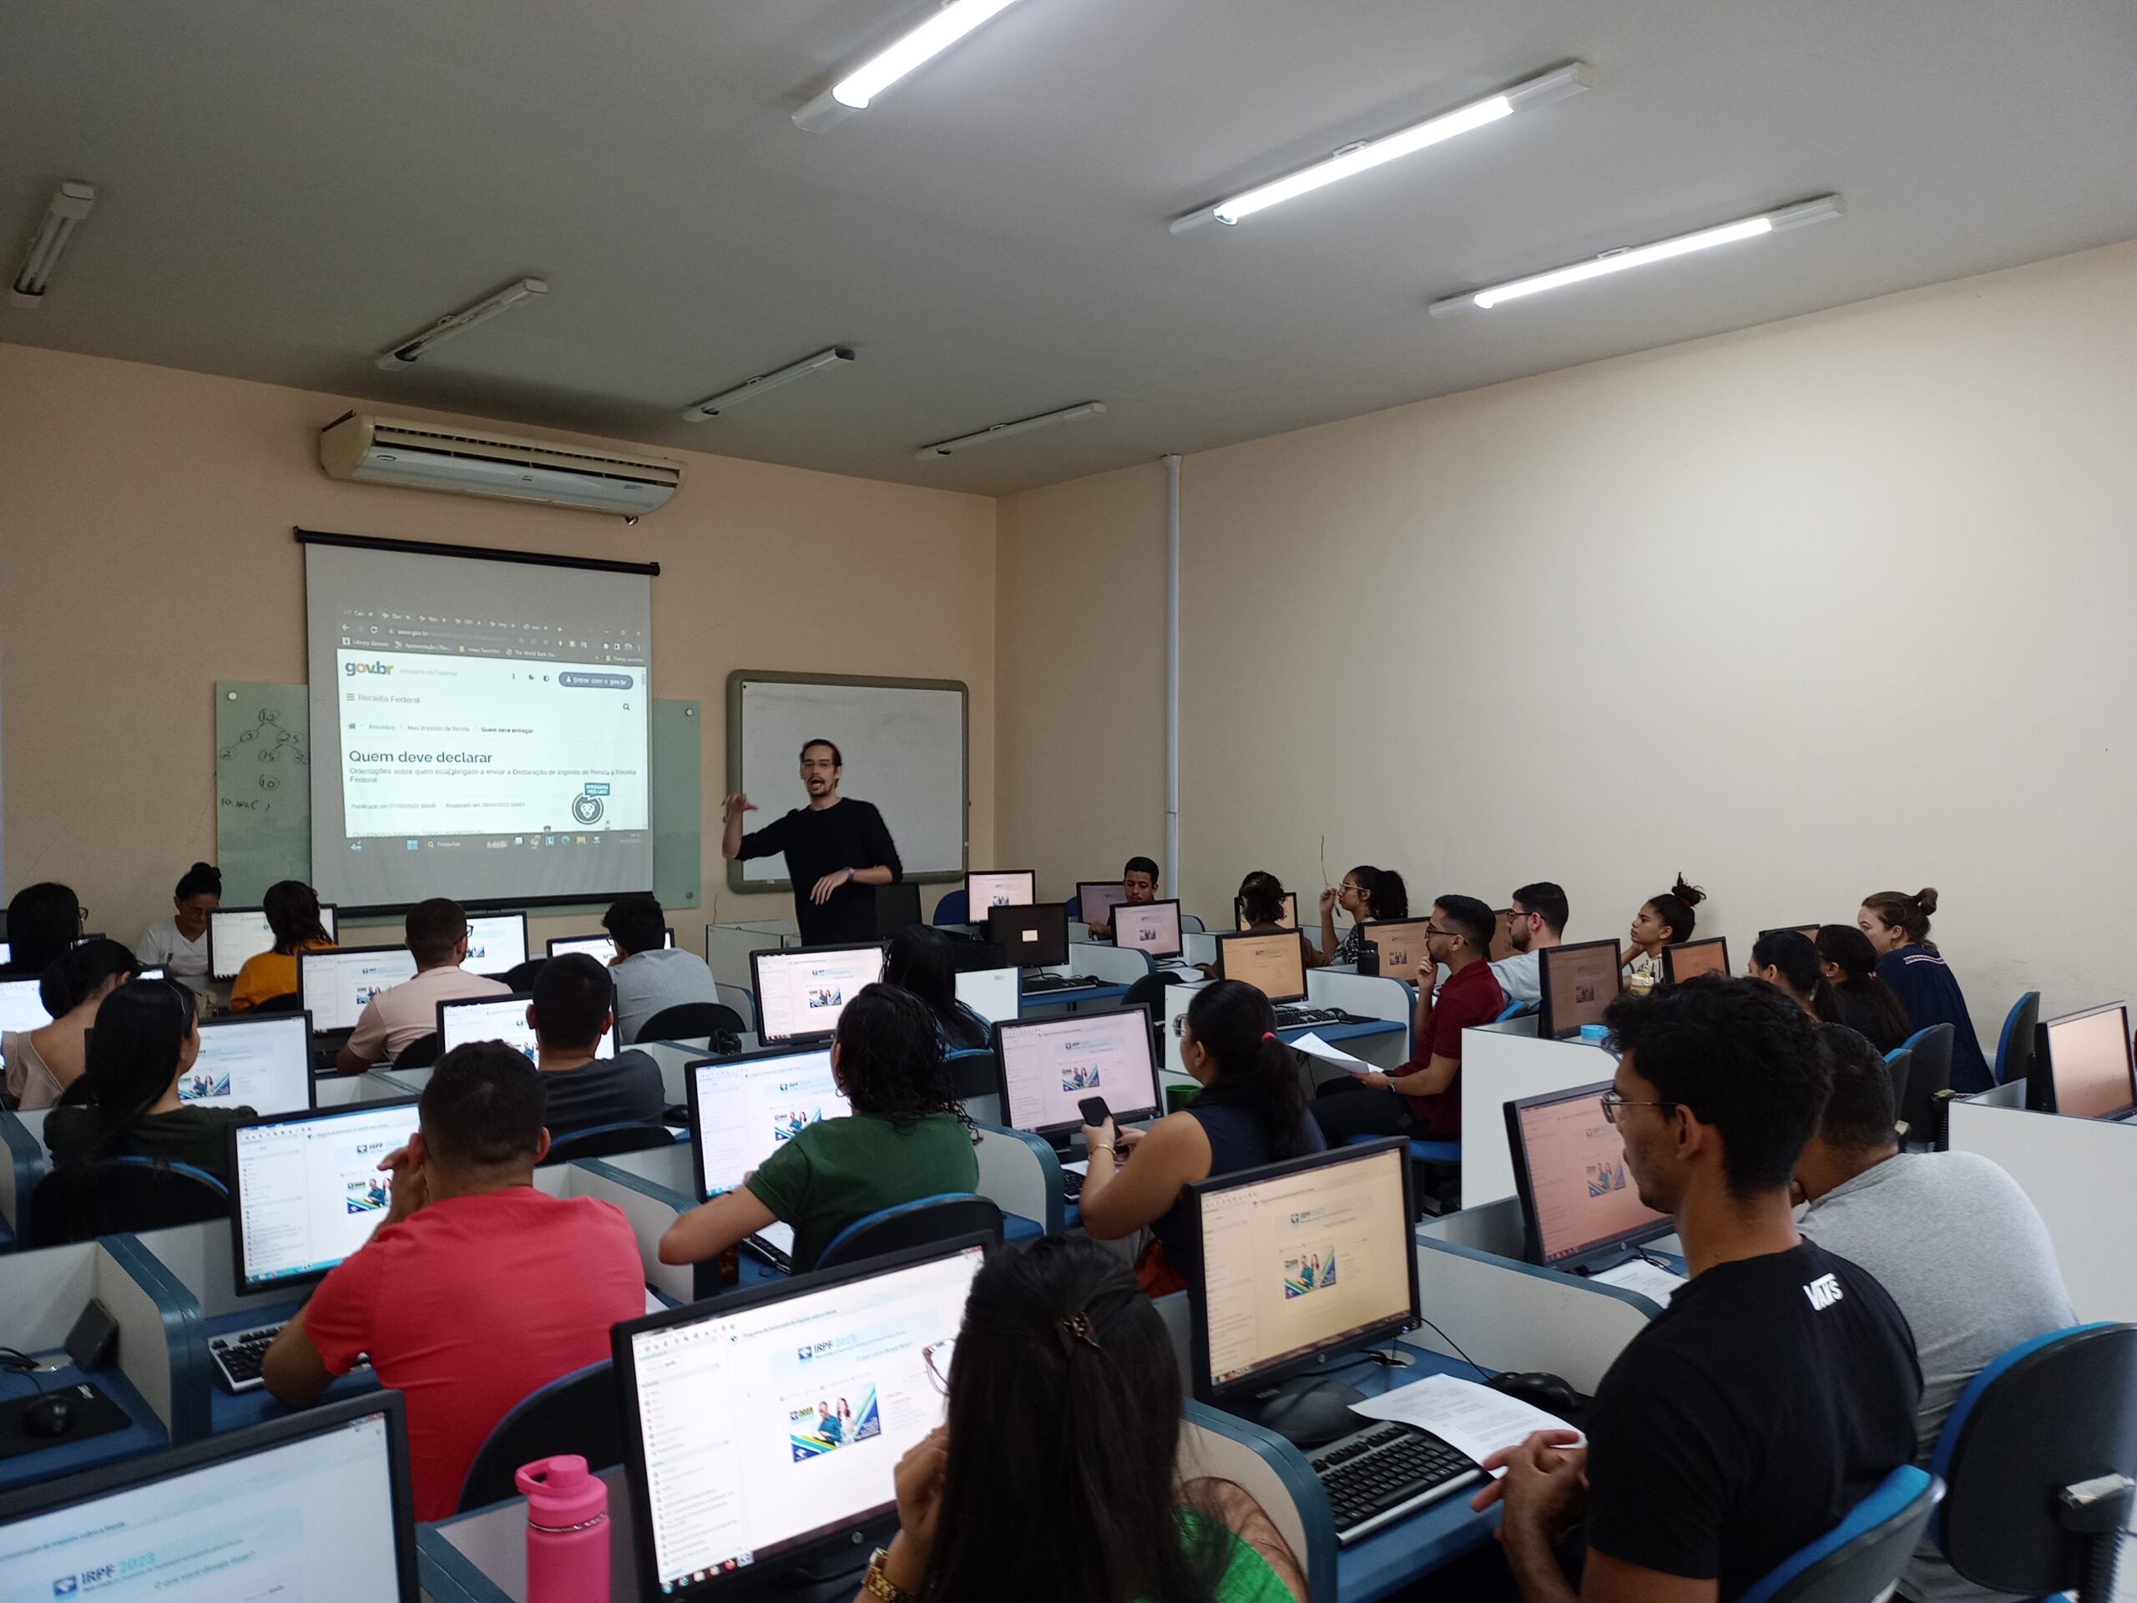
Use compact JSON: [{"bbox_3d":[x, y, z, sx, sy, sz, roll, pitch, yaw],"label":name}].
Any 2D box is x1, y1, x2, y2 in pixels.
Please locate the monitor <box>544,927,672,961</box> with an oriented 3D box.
[{"bbox_3d":[-1.597,0.645,6.100,0.475,0.360,0.200,0,0,-43],"label":"monitor"}]

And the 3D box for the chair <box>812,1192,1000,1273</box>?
[{"bbox_3d":[-0.380,1.094,3.030,0.500,0.930,0.570,0,1,-39],"label":"chair"}]

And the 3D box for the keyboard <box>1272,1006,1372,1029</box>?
[{"bbox_3d":[0.704,0.751,5.814,0.450,0.030,0.160,-1,1,-44],"label":"keyboard"}]

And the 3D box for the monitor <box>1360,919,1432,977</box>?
[{"bbox_3d":[1.375,0.670,7.200,0.475,0.360,0.200,0,0,-43],"label":"monitor"}]

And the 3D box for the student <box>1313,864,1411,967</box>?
[{"bbox_3d":[1.351,0.906,8.066,0.750,1.230,0.520,0,0,32],"label":"student"}]

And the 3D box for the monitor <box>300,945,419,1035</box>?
[{"bbox_3d":[-2.154,0.613,5.364,0.450,0.325,0.165,0,1,-43],"label":"monitor"}]

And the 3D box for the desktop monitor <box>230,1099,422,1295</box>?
[{"bbox_3d":[-1.081,0.646,2.715,0.443,0.345,0.180,-1,1,-44],"label":"desktop monitor"}]

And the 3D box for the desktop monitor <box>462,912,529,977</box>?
[{"bbox_3d":[-2.313,0.600,6.683,0.450,0.325,0.165,0,1,-42],"label":"desktop monitor"}]

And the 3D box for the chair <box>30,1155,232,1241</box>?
[{"bbox_3d":[-1.653,1.051,3.007,0.500,0.950,0.550,-1,1,-44],"label":"chair"}]

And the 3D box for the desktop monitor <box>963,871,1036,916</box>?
[{"bbox_3d":[-0.346,0.524,8.705,0.443,0.345,0.180,-1,1,-44],"label":"desktop monitor"}]

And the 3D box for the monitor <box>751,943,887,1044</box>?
[{"bbox_3d":[-0.693,0.580,4.824,0.443,0.345,0.180,-1,1,-44],"label":"monitor"}]

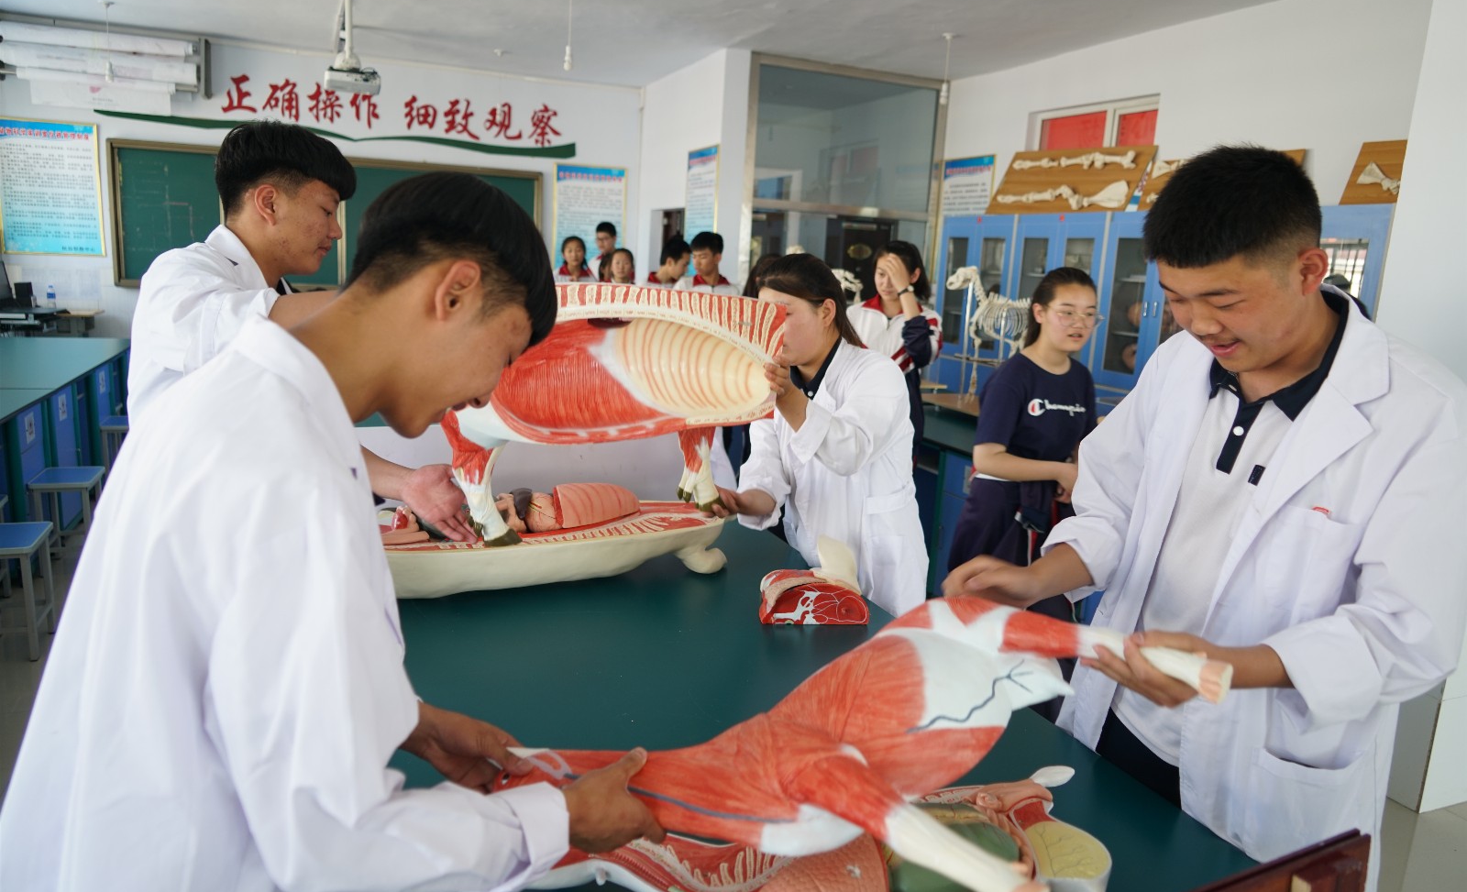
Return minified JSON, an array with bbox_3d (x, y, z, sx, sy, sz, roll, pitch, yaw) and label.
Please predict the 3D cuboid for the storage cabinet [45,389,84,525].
[{"bbox_3d":[-3.662,0.043,4.979,0.480,0.674,0.622,-2,12,-22],"label":"storage cabinet"}]

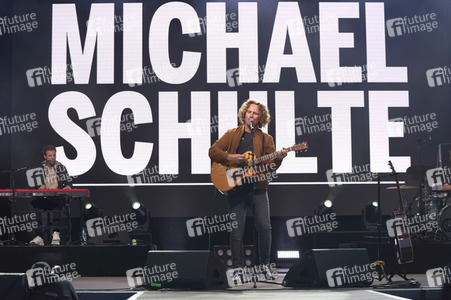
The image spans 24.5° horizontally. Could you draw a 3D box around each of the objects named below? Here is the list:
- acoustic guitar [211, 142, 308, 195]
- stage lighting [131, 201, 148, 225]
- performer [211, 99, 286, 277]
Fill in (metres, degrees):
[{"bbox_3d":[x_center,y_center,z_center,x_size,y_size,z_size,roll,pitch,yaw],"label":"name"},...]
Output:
[{"bbox_3d":[0.339,0.108,10.220,1.030,0.410,0.130,-18,-3,3],"label":"acoustic guitar"},{"bbox_3d":[-1.386,1.088,17.000,0.340,0.480,0.330,-3,-6,24],"label":"stage lighting"},{"bbox_3d":[0.225,0.405,10.400,0.760,1.820,0.480,-1,-6,10],"label":"performer"}]

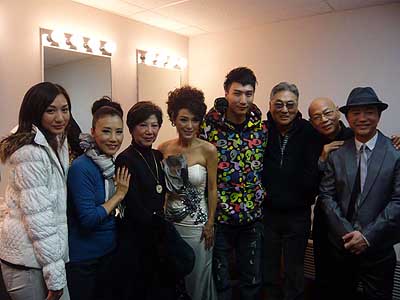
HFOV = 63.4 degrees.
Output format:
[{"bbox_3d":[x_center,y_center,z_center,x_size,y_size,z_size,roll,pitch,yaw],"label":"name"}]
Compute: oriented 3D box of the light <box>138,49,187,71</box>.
[{"bbox_3d":[-0.366,-0.928,3.350,0.155,0.133,0.610,8,9,40],"label":"light"}]

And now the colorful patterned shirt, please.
[{"bbox_3d":[0.215,0.081,1.930,0.460,0.700,0.270,2,7,-5],"label":"colorful patterned shirt"}]

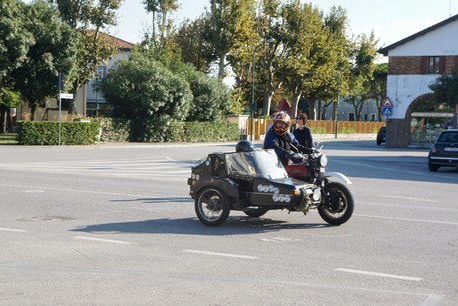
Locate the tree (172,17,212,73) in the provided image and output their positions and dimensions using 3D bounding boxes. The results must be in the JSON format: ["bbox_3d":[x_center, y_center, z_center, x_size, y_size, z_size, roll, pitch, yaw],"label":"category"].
[{"bbox_3d":[-3.833,-7.452,104.165,4.800,12.021,4.800,1,2,0],"label":"tree"}]

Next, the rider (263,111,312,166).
[{"bbox_3d":[0.892,0.044,15.935,0.750,1.340,0.850,-1,2,-45],"label":"rider"}]

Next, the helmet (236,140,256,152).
[{"bbox_3d":[0.267,-0.070,15.500,0.310,0.260,0.250,2,2,40],"label":"helmet"}]

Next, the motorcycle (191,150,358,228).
[{"bbox_3d":[0.510,0.490,15.550,2.280,1.170,1.620,2,2,39],"label":"motorcycle"}]

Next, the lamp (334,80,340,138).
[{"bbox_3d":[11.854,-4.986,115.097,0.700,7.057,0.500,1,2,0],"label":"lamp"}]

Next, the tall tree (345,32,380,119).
[{"bbox_3d":[14.792,-7.505,116.166,4.600,12.140,4.600,1,2,0],"label":"tall tree"}]

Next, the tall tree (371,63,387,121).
[{"bbox_3d":[17.861,-6.159,124.125,4.000,9.123,4.000,1,2,0],"label":"tall tree"}]

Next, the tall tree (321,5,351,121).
[{"bbox_3d":[11.681,-8.806,114.202,4.600,14.735,4.600,1,2,0],"label":"tall tree"}]

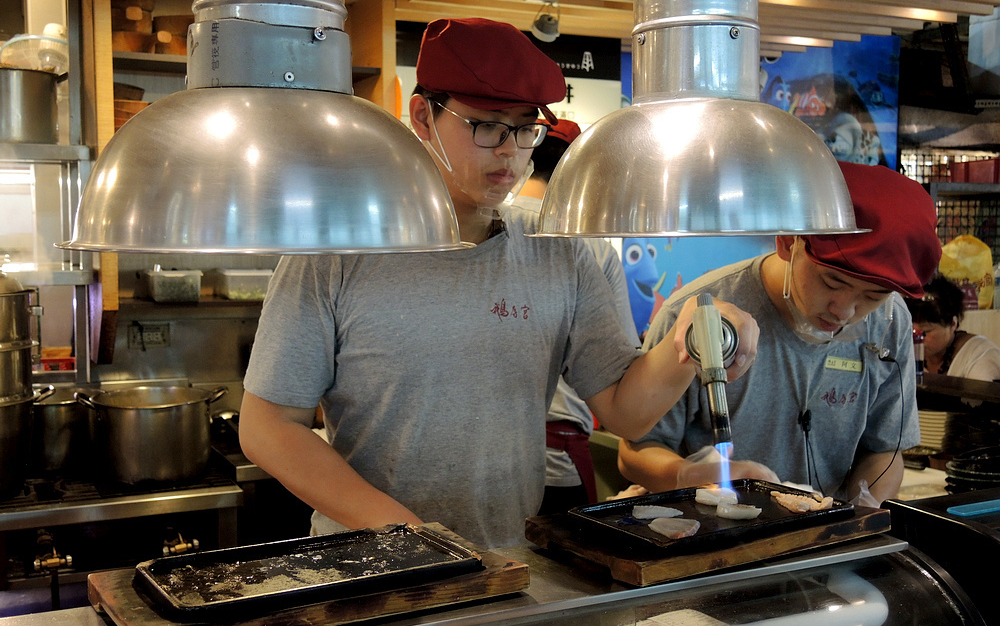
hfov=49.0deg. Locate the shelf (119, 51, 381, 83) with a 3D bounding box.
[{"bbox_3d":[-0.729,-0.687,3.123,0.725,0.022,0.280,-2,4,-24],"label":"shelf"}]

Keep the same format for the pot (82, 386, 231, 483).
[{"bbox_3d":[-0.879,0.301,2.785,0.378,0.192,0.300,-2,4,-24],"label":"pot"}]

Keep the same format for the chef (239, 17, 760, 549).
[{"bbox_3d":[-0.020,0.444,1.574,0.620,1.750,0.520,-2,4,-25],"label":"chef"}]

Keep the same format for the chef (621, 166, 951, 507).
[{"bbox_3d":[0.475,0.527,1.900,0.580,1.560,0.550,-2,4,-25],"label":"chef"}]

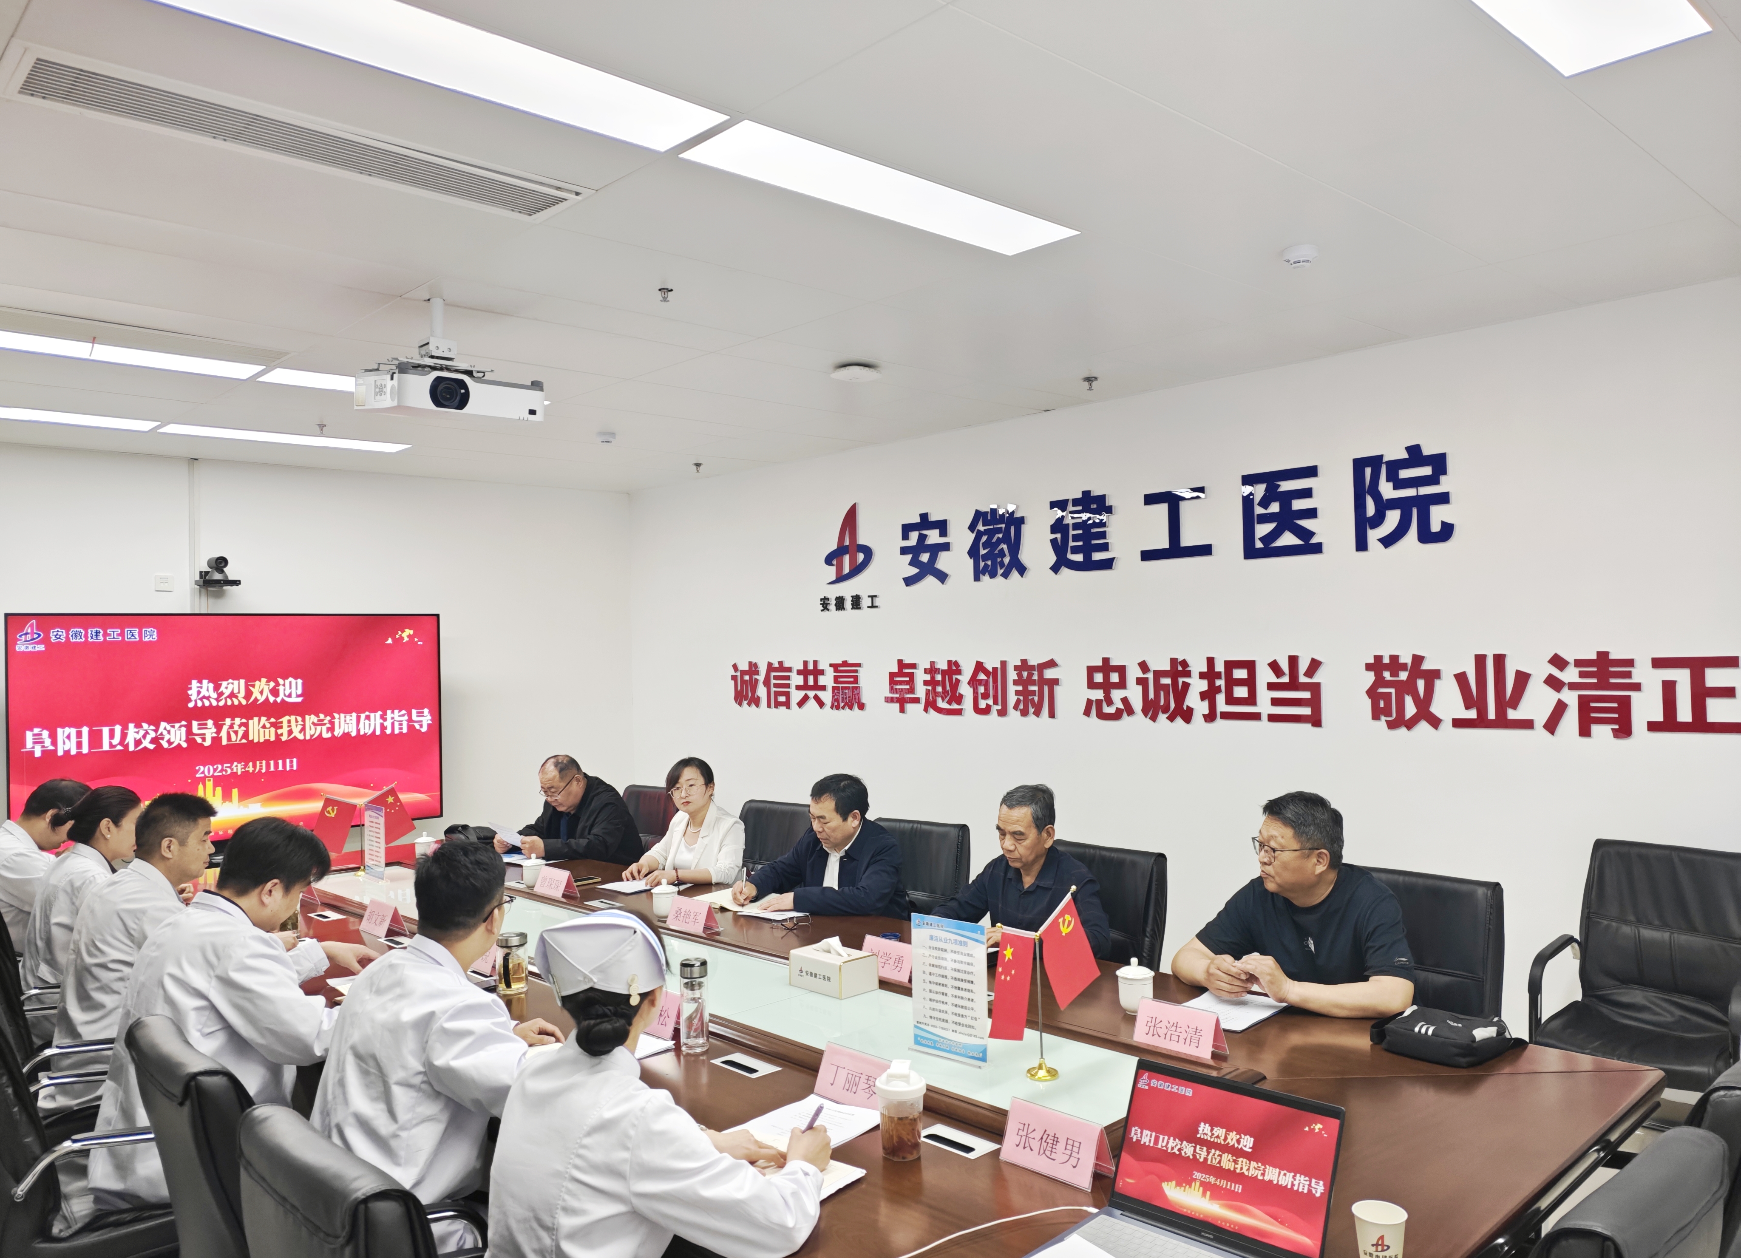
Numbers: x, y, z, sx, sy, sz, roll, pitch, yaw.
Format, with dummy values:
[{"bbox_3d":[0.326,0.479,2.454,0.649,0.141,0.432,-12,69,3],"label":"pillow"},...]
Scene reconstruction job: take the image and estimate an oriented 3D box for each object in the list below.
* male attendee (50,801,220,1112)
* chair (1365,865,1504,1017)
[{"bbox_3d":[-2.110,1.162,3.714,0.760,1.300,0.520,-1,-1,-44],"label":"male attendee"},{"bbox_3d":[1.378,1.218,3.324,0.620,0.980,0.570,-1,-1,-43],"label":"chair"}]

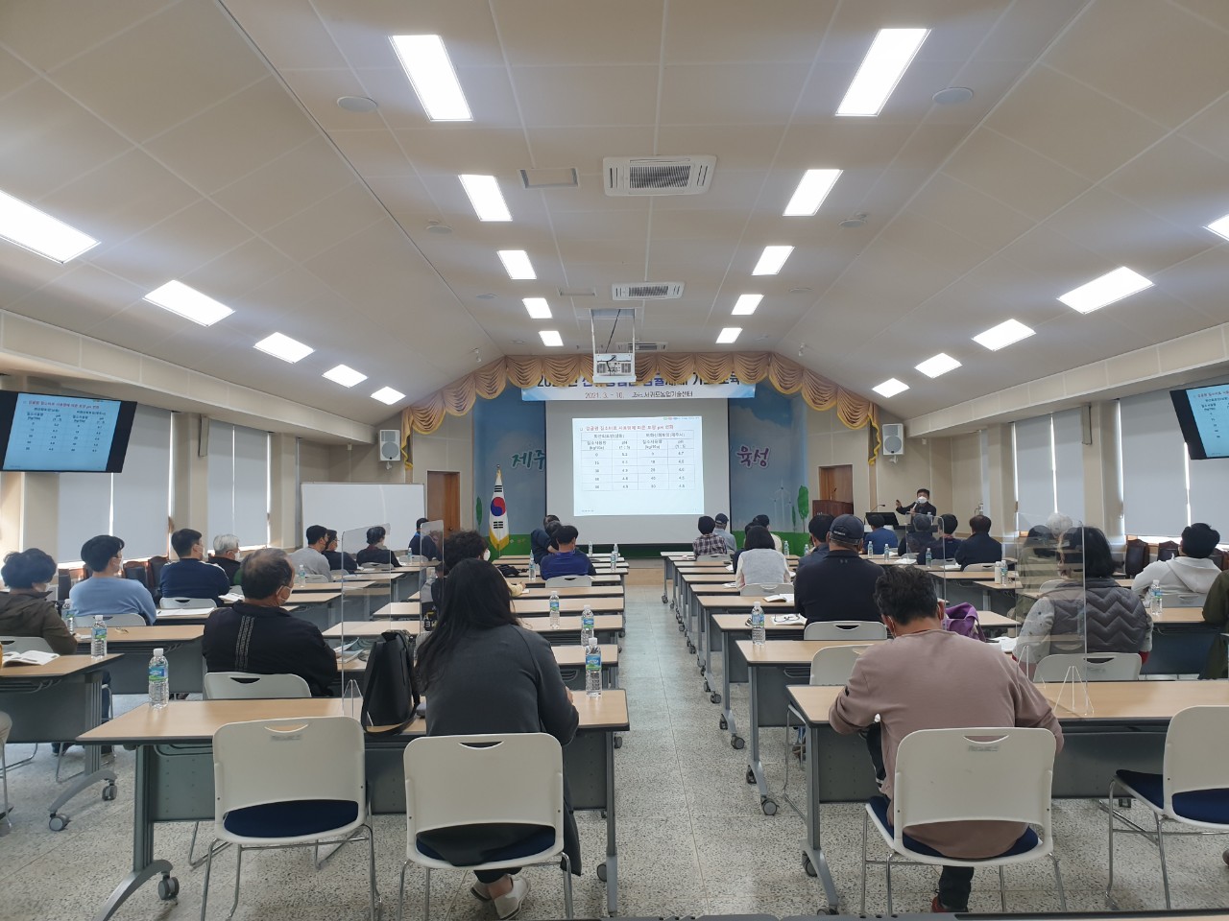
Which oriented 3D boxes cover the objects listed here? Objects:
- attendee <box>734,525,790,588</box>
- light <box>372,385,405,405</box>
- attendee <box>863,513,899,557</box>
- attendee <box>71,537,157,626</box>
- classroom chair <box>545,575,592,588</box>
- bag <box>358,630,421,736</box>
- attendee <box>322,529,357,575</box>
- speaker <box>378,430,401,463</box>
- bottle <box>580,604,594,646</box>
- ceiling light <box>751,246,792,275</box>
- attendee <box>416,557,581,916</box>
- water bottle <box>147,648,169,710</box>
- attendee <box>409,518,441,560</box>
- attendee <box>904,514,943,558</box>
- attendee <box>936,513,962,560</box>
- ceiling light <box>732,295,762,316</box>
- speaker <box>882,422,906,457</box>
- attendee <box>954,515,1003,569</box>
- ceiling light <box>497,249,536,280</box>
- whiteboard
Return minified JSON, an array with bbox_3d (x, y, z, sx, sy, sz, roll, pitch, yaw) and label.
[{"bbox_3d":[1.276,1.213,8.052,0.480,1.291,0.750,-1,-3,3],"label":"attendee"},{"bbox_3d":[-3.891,-1.107,15.883,0.320,0.080,1.285,-28,-3,-1],"label":"light"},{"bbox_3d":[3.689,1.391,12.903,0.510,1.291,0.750,0,-3,-9],"label":"attendee"},{"bbox_3d":[-3.347,1.169,6.373,0.560,1.303,0.750,-1,-3,11],"label":"attendee"},{"bbox_3d":[-0.415,1.516,9.098,0.530,0.790,0.540,-1,-3,1],"label":"classroom chair"},{"bbox_3d":[-0.774,0.738,3.200,0.180,0.320,0.220,-1,-3,1],"label":"bag"},{"bbox_3d":[-3.204,1.419,10.701,0.540,1.238,0.750,-2,-3,13],"label":"attendee"},{"bbox_3d":[-4.004,-0.266,16.506,0.360,0.550,0.340,-1,-3,-6],"label":"speaker"},{"bbox_3d":[-0.144,0.864,4.838,0.066,0.217,0.066,-1,-3,1],"label":"bottle"},{"bbox_3d":[1.889,-2.397,11.033,0.320,0.060,1.270,-1,-3,1],"label":"ceiling light"},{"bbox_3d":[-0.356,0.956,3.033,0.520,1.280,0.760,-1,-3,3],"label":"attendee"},{"bbox_3d":[-1.695,0.803,3.436,0.067,0.218,0.067,-1,-3,1],"label":"water bottle"},{"bbox_3d":[-2.842,1.555,13.834,0.500,1.330,0.740,-1,-3,7],"label":"attendee"},{"bbox_3d":[3.816,1.322,11.643,0.510,1.270,0.720,-1,-3,1],"label":"attendee"},{"bbox_3d":[3.930,1.302,11.033,0.520,1.320,0.740,-1,-3,-2],"label":"attendee"},{"bbox_3d":[1.954,-2.313,13.638,0.320,0.060,1.280,-1,-3,1],"label":"ceiling light"},{"bbox_3d":[5.221,-0.386,17.280,0.380,0.600,0.380,-2,3,16],"label":"speaker"},{"bbox_3d":[3.771,1.223,9.716,0.520,1.280,0.740,-1,-3,-2],"label":"attendee"},{"bbox_3d":[-1.172,-2.385,11.218,0.320,0.060,1.280,-1,-3,1],"label":"ceiling light"},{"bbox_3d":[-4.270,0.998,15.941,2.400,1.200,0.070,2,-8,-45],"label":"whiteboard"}]

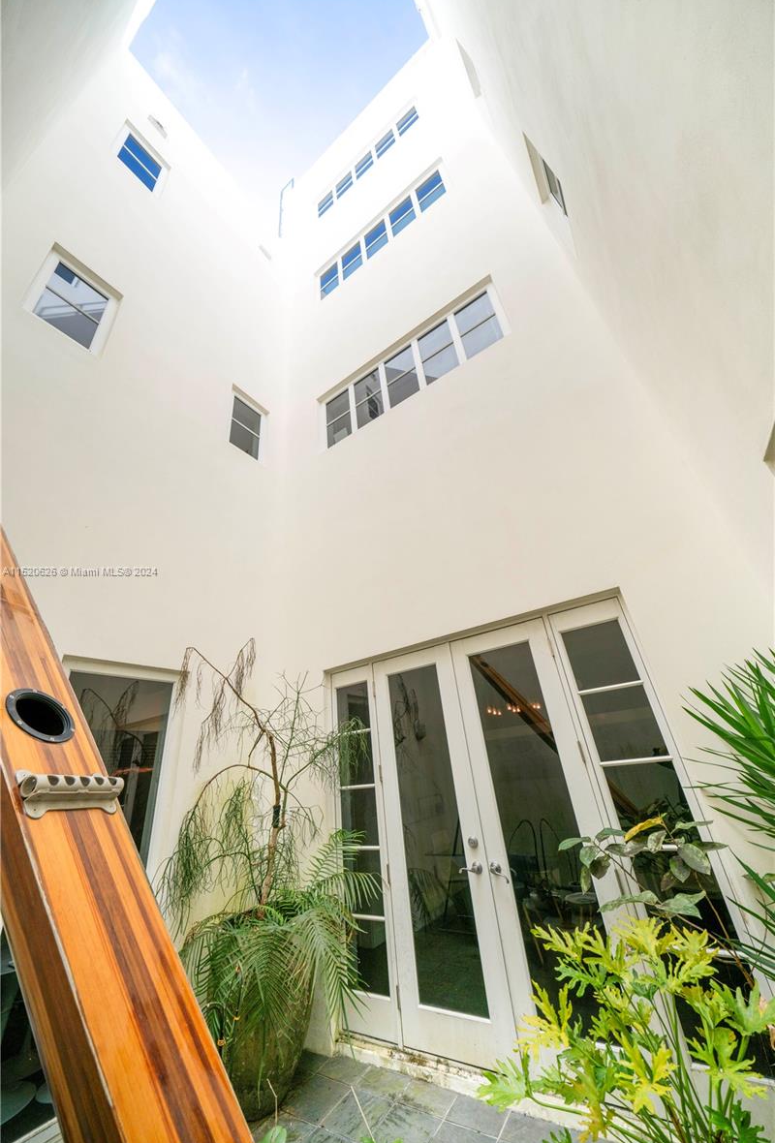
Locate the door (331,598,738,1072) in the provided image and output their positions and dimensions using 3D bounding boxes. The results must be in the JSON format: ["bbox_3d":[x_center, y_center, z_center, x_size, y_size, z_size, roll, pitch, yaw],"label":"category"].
[{"bbox_3d":[0.616,1.670,2.638,2.540,2.460,0.110,-22,-31,28],"label":"door"}]

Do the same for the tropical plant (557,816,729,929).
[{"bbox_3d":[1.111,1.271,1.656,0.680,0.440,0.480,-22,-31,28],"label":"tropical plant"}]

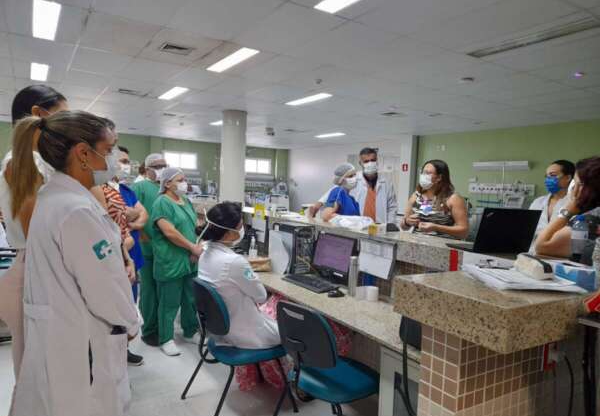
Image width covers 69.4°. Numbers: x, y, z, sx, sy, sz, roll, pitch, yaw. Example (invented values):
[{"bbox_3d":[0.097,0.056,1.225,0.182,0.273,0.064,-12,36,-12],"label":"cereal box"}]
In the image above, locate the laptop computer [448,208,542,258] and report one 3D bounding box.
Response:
[{"bbox_3d":[1.131,0.122,2.548,0.368,0.253,0.338,2,2,-13],"label":"laptop computer"}]

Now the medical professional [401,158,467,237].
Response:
[{"bbox_3d":[1.016,0.479,3.250,0.360,1.660,0.450,0,3,-37],"label":"medical professional"}]

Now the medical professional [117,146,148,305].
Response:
[{"bbox_3d":[-1.362,0.375,3.270,0.350,1.690,0.470,3,2,18],"label":"medical professional"}]

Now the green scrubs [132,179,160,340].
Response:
[{"bbox_3d":[-1.327,0.471,3.984,0.320,1.420,0.500,3,3,6],"label":"green scrubs"}]

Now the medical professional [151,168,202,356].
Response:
[{"bbox_3d":[-1.053,0.434,3.710,0.350,1.560,0.450,3,2,21],"label":"medical professional"}]

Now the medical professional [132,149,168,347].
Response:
[{"bbox_3d":[-1.323,0.366,3.978,0.340,1.730,0.520,3,3,6],"label":"medical professional"}]

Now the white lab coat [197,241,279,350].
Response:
[{"bbox_3d":[-0.396,0.538,2.912,0.480,0.670,0.510,1,3,-31],"label":"white lab coat"}]

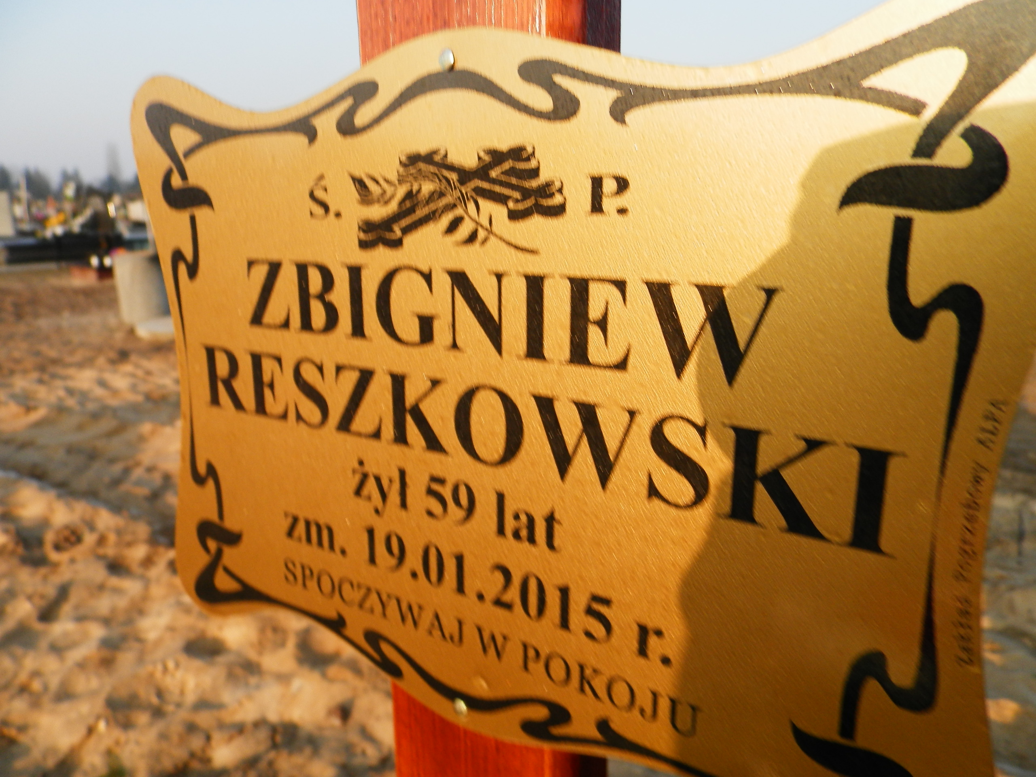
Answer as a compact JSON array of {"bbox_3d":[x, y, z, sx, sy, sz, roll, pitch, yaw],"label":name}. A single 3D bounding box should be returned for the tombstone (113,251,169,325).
[{"bbox_3d":[-3.647,-0.986,7.342,0.530,0.610,0.530,-7,16,-25],"label":"tombstone"}]

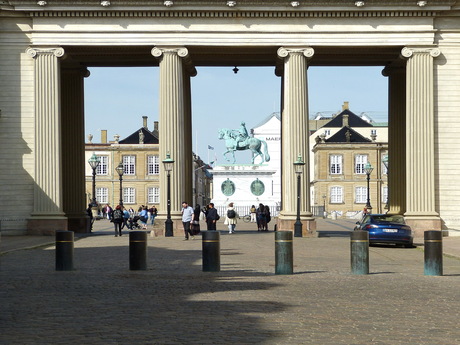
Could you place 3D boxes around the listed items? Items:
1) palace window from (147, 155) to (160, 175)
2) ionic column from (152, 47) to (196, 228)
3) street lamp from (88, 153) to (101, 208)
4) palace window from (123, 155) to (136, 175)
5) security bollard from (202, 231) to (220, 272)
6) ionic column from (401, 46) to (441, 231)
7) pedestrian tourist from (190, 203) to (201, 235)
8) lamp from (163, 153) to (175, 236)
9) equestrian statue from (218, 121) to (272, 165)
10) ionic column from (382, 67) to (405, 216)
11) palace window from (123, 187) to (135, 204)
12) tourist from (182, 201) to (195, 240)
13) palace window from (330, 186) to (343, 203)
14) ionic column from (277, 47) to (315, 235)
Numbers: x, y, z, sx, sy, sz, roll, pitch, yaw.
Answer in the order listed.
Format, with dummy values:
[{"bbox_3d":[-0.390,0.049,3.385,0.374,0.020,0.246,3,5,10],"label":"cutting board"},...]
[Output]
[{"bbox_3d":[-11.239,-1.139,169.000,2.000,2.950,0.300,0,-2,1],"label":"palace window"},{"bbox_3d":[-3.020,-1.556,58.300,1.903,9.643,1.850,0,-2,1],"label":"ionic column"},{"bbox_3d":[-14.455,0.854,122.000,1.206,5.925,1.206,0,-2,1],"label":"street lamp"},{"bbox_3d":[-14.847,-1.139,169.000,2.000,2.950,0.300,0,-2,1],"label":"palace window"},{"bbox_3d":[-0.434,1.853,26.800,0.420,0.938,0.420,0,-2,1],"label":"security bollard"},{"bbox_3d":[10.050,-1.646,60.100,2.080,9.950,2.000,0,-2,1],"label":"ionic column"},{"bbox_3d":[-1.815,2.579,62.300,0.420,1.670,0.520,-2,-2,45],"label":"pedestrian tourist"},{"bbox_3d":[-3.133,1.111,58.800,0.620,4.380,0.620,0,-2,1],"label":"lamp"},{"bbox_3d":[1.586,-3.172,125.000,5.700,4.650,1.700,0,-2,1],"label":"equestrian statue"},{"bbox_3d":[10.357,-1.612,69.500,1.950,9.600,1.950,0,-2,1],"label":"ionic column"},{"bbox_3d":[-14.247,3.260,162.000,1.700,2.450,0.250,0,-2,1],"label":"palace window"},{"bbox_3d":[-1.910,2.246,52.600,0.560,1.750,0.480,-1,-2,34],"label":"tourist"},{"bbox_3d":[15.499,3.268,166.000,1.780,2.400,0.300,0,-2,1],"label":"palace window"},{"bbox_3d":[3.404,-1.561,58.500,1.903,9.643,1.850,0,-2,1],"label":"ionic column"}]

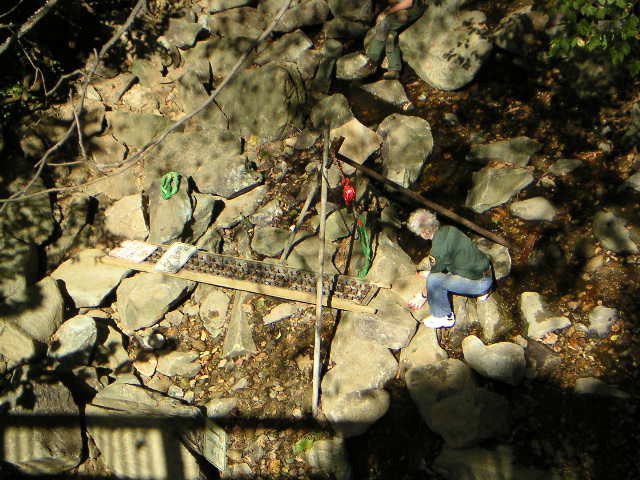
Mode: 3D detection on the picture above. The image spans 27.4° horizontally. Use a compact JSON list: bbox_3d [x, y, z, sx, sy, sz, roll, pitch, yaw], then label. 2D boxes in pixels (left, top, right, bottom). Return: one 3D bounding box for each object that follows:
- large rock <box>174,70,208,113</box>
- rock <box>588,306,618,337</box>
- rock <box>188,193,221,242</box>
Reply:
[{"bbox_3d":[-1.323,-1.534,13.600,0.334,0.290,0.414,0,41,0],"label":"large rock"},{"bbox_3d":[2.373,0.682,10.989,0.270,0.190,0.280,0,42,0],"label":"rock"},{"bbox_3d":[-1.007,-0.196,11.441,0.280,0.340,0.320,0,42,0],"label":"rock"}]

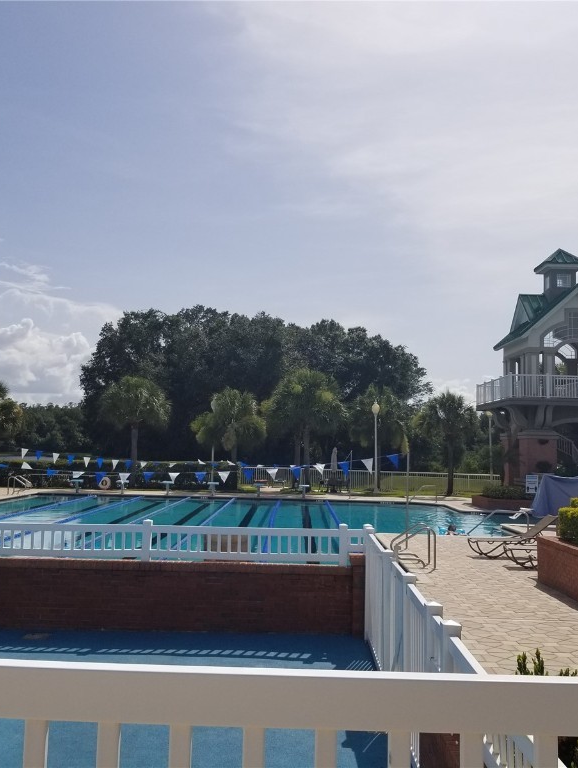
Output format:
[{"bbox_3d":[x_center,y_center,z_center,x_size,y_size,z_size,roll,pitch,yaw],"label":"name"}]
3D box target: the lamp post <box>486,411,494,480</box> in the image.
[{"bbox_3d":[12.474,3.929,47.720,0.450,4.948,0.450,1,-5,1],"label":"lamp post"}]

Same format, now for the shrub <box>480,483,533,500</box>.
[{"bbox_3d":[8.832,4.360,30.948,2.500,0.750,1.800,1,-5,1],"label":"shrub"}]

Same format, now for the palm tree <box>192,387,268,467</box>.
[{"bbox_3d":[-3.535,3.113,44.939,4.330,5.720,4.330,1,-5,1],"label":"palm tree"}]

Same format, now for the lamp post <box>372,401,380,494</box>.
[{"bbox_3d":[4.745,3.442,42.317,0.450,5.135,0.450,1,-5,1],"label":"lamp post"}]

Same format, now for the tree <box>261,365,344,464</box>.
[{"bbox_3d":[0.800,2.487,42.438,4.420,6.720,4.420,1,-5,1],"label":"tree"}]

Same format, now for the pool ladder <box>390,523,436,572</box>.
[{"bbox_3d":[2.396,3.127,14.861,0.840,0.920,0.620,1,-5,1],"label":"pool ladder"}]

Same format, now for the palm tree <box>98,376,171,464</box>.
[{"bbox_3d":[-8.663,2.650,42.517,4.124,6.160,4.124,1,-5,1],"label":"palm tree"}]

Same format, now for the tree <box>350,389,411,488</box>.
[{"bbox_3d":[5.322,3.220,45.543,3.807,6.167,3.807,1,-5,1],"label":"tree"}]

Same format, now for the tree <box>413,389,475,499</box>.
[{"bbox_3d":[8.302,3.105,40.799,3.410,5.540,3.410,1,-5,1],"label":"tree"}]

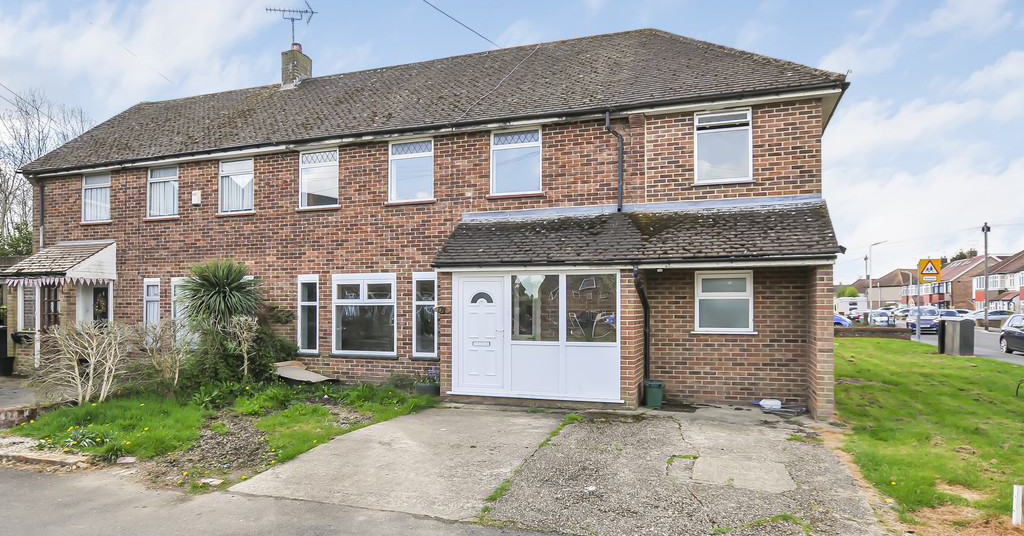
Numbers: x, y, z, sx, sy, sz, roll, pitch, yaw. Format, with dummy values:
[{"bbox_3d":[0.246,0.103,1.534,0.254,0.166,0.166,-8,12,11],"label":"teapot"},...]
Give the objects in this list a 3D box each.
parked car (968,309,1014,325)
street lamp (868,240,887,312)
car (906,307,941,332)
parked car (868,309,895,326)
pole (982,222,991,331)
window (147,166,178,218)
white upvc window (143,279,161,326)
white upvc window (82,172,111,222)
[{"bbox_3d":[40.144,4.232,50.000,4.300,1.470,1.800,-1,-2,20],"label":"parked car"},{"bbox_3d":[24.265,1.192,39.500,1.050,5.900,0.220,-1,-2,24],"label":"street lamp"},{"bbox_3d":[26.827,3.382,38.800,1.850,1.670,4.400,-1,-2,33],"label":"car"},{"bbox_3d":[25.766,3.766,42.000,1.800,1.480,4.300,-1,-2,24],"label":"parked car"},{"bbox_3d":[33.007,0.591,41.500,0.400,7.500,0.400,-1,-2,34],"label":"pole"},{"bbox_3d":[-7.951,-1.725,13.640,0.927,1.135,0.120,-1,-2,19],"label":"window"},{"bbox_3d":[-8.157,0.996,13.500,0.470,1.500,0.100,-1,-2,19],"label":"white upvc window"},{"bbox_3d":[-9.949,-1.676,14.340,0.941,1.133,0.120,-1,-2,19],"label":"white upvc window"}]

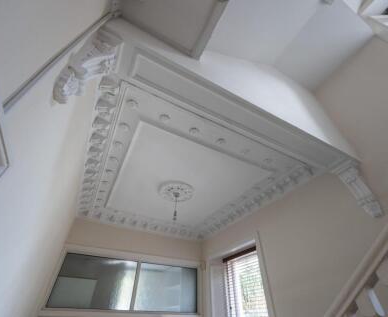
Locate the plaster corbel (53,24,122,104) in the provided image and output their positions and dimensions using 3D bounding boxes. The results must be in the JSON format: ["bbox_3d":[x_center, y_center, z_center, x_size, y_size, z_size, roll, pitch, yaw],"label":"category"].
[{"bbox_3d":[-0.452,-0.384,0.835,0.131,0.459,0.204,20,-44,-21],"label":"plaster corbel"}]

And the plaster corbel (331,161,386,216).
[{"bbox_3d":[1.353,0.255,1.547,0.127,0.453,0.201,20,-44,-21],"label":"plaster corbel"}]

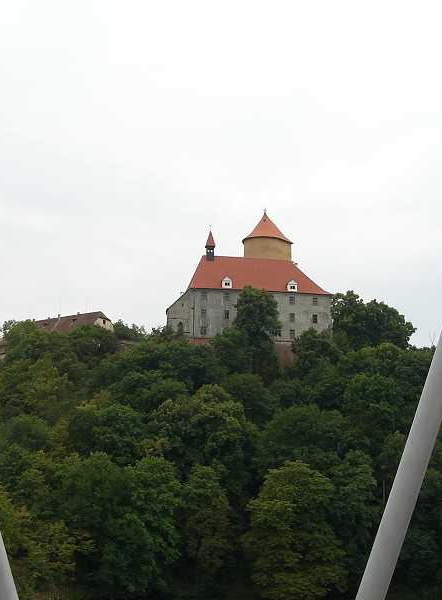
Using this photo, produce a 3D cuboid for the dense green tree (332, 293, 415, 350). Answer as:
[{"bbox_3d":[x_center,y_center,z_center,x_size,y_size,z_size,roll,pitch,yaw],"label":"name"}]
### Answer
[{"bbox_3d":[36.340,5.470,212.000,19.000,15.500,16.000,0,-9,0],"label":"dense green tree"}]

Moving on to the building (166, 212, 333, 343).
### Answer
[{"bbox_3d":[6.210,-4.100,209.000,34.500,32.000,24.000,3,-9,-17],"label":"building"}]

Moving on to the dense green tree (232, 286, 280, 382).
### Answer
[{"bbox_3d":[7.470,7.580,188.000,10.700,20.500,10.200,0,-9,0],"label":"dense green tree"}]

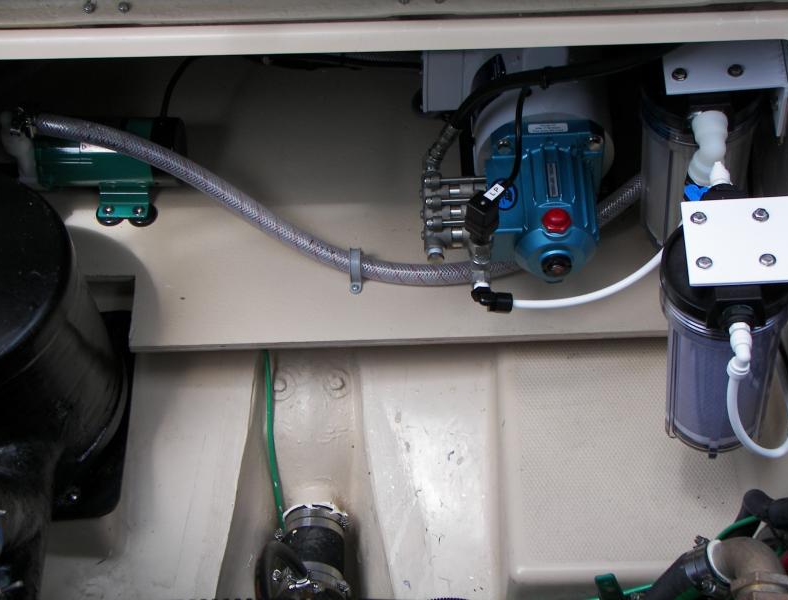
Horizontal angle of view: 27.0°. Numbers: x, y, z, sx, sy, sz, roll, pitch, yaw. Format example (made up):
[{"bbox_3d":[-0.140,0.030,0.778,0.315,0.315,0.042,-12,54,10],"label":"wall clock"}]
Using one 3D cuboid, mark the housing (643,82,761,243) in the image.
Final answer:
[{"bbox_3d":[0.332,-0.151,1.791,0.130,0.290,0.135,-2,53,5],"label":"housing"}]

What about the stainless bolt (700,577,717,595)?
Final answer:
[{"bbox_3d":[0.324,0.294,1.690,0.013,0.013,0.016,-53,38,-1],"label":"stainless bolt"}]

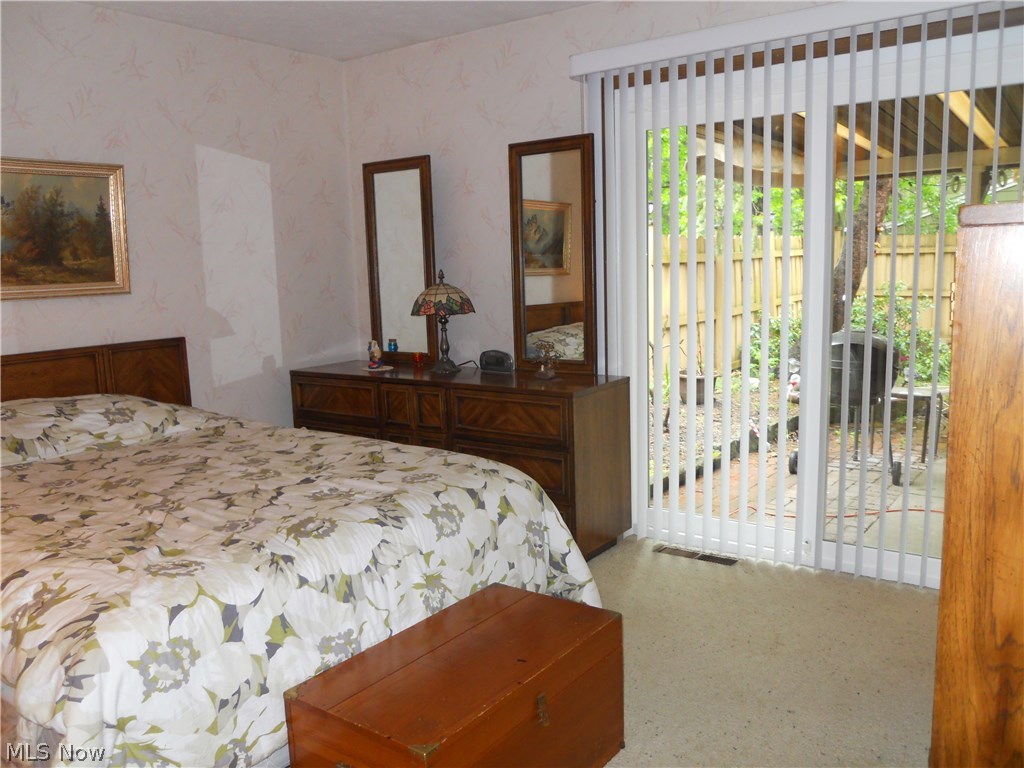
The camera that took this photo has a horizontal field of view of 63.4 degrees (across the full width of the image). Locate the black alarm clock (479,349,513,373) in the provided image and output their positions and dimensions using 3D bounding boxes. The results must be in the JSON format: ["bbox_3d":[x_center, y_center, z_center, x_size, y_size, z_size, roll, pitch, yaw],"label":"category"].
[{"bbox_3d":[-0.072,-0.119,4.184,0.173,0.103,0.068,4,11,35],"label":"black alarm clock"}]

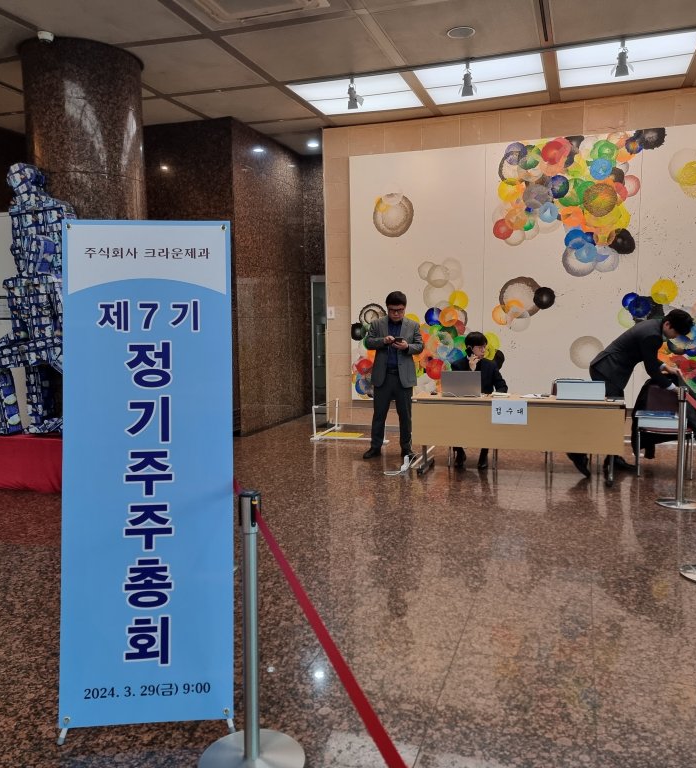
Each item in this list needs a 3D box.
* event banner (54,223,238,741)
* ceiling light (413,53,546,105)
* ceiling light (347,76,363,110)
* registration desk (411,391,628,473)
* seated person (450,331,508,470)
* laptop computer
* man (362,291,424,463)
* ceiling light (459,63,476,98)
[{"bbox_3d":[-0.722,0.299,2.555,0.600,1.800,0.040,-1,-3,-6],"label":"event banner"},{"bbox_3d":[1.445,-3.248,7.589,1.260,0.090,1.200,1,6,19],"label":"ceiling light"},{"bbox_3d":[0.072,-2.885,7.029,0.150,0.300,0.170,1,6,20],"label":"ceiling light"},{"bbox_3d":[1.534,0.477,6.455,1.800,0.735,0.550,1,6,20],"label":"registration desk"},{"bbox_3d":[1.281,0.152,6.911,0.540,1.300,0.670,0,5,11],"label":"seated person"},{"bbox_3d":[1.070,0.001,6.576,0.360,0.235,0.280,1,6,20],"label":"laptop computer"},{"bbox_3d":[0.463,-0.096,7.365,0.620,1.730,0.420,-1,5,2],"label":"man"},{"bbox_3d":[1.135,-2.869,6.697,0.150,0.300,0.170,1,6,20],"label":"ceiling light"}]

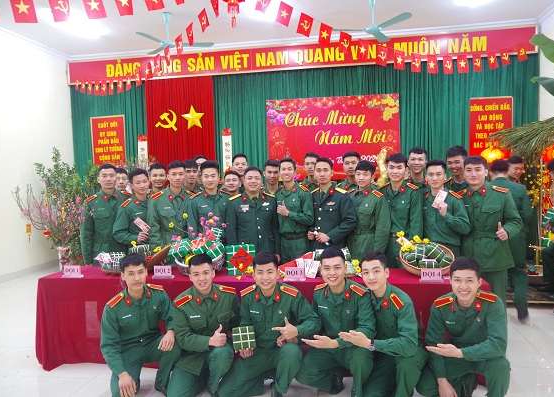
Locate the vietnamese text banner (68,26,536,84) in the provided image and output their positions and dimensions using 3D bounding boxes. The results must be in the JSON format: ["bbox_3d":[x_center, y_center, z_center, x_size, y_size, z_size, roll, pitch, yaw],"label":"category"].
[{"bbox_3d":[0.105,-2.582,8.246,8.695,0.472,0.060,-1,2,10],"label":"vietnamese text banner"}]

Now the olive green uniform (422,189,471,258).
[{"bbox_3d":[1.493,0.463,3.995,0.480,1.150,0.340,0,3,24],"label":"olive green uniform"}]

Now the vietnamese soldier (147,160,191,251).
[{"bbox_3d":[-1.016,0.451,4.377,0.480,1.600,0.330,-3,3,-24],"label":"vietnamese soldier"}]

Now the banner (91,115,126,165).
[{"bbox_3d":[-3.339,-1.126,8.896,0.702,0.987,0.040,-1,2,10],"label":"banner"}]

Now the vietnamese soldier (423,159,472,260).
[{"bbox_3d":[1.448,0.505,3.834,0.490,1.690,0.360,0,3,27],"label":"vietnamese soldier"}]

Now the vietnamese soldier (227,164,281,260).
[{"bbox_3d":[-0.219,0.543,4.184,0.540,1.680,0.320,-2,2,-5],"label":"vietnamese soldier"}]

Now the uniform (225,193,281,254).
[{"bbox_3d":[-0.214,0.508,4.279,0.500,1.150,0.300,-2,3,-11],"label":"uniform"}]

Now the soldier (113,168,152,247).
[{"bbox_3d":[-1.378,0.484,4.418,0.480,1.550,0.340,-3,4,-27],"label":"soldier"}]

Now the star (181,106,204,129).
[{"bbox_3d":[-1.573,-1.513,8.371,0.430,0.449,0.050,-1,3,9],"label":"star"}]

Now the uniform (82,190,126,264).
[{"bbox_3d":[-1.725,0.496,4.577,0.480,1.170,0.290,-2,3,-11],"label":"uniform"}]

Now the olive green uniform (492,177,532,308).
[{"bbox_3d":[2.427,0.449,4.727,0.500,1.360,0.380,-1,2,12],"label":"olive green uniform"}]

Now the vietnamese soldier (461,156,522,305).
[{"bbox_3d":[1.760,0.507,3.684,0.540,1.700,0.360,0,3,36],"label":"vietnamese soldier"}]

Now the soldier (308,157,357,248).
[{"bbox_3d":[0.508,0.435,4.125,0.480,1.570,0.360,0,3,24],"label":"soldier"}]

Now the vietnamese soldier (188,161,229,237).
[{"bbox_3d":[-0.611,0.508,4.184,0.500,1.720,0.310,-2,2,-7],"label":"vietnamese soldier"}]

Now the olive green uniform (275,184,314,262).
[{"bbox_3d":[0.178,0.575,4.328,0.480,1.420,0.310,-1,3,25],"label":"olive green uniform"}]

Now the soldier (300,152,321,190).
[{"bbox_3d":[0.378,0.387,4.785,0.480,1.750,0.290,-1,2,5],"label":"soldier"}]

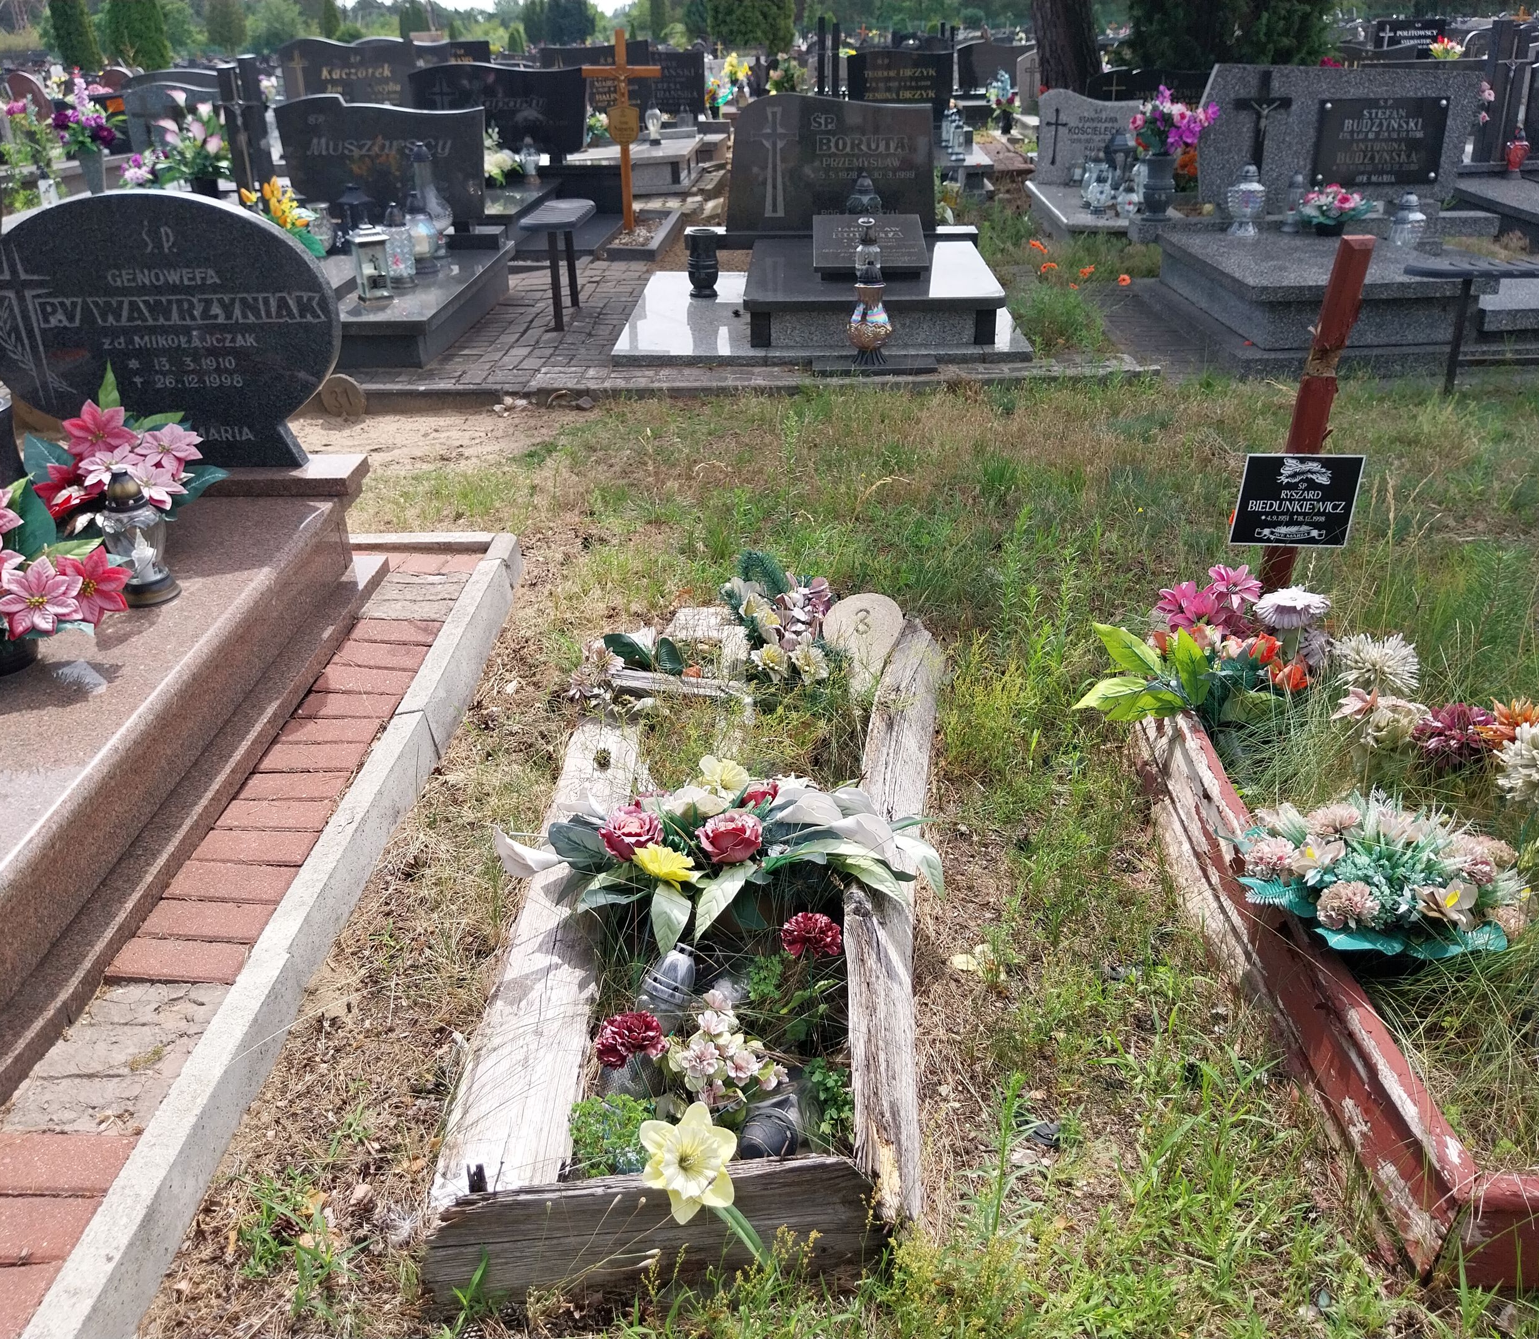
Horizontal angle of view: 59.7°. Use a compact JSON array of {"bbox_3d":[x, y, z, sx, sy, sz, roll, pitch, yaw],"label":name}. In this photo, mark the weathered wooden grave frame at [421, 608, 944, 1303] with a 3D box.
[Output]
[{"bbox_3d":[-0.031,0.328,2.243,0.670,0.180,1.550,2,27,4],"label":"weathered wooden grave frame"}]

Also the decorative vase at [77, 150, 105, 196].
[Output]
[{"bbox_3d":[-4.039,-2.946,8.029,0.160,0.323,0.160,-1,26,1],"label":"decorative vase"}]

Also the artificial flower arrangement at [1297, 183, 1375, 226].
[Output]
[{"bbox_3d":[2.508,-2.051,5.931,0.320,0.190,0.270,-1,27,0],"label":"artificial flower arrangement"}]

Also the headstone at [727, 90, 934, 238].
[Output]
[{"bbox_3d":[0.277,-2.292,6.129,0.950,0.590,0.100,0,27,1],"label":"headstone"}]

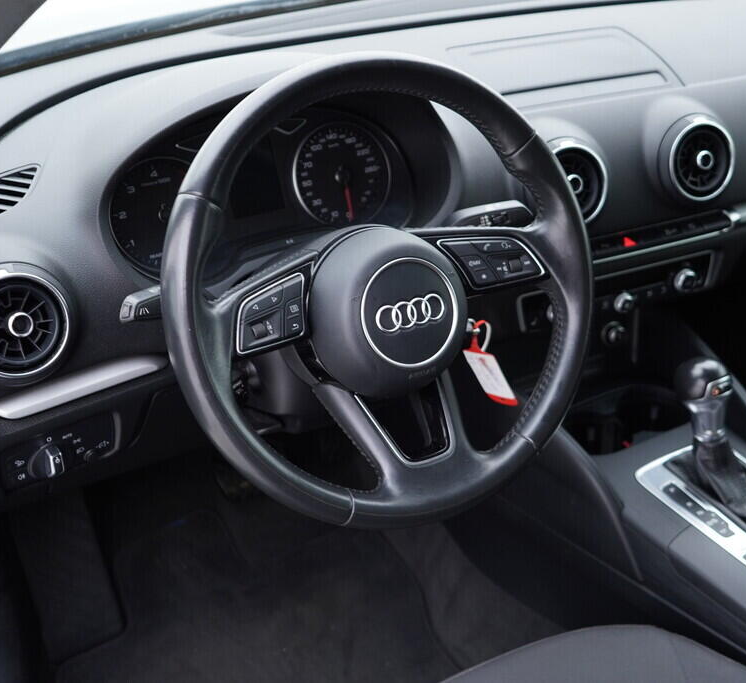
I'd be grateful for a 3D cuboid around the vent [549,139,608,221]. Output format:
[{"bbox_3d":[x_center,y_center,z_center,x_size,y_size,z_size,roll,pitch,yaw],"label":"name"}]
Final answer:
[{"bbox_3d":[0.197,-0.159,1.056,0.087,0.087,0.040,-12,14,-22],"label":"vent"}]

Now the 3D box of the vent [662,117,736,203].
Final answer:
[{"bbox_3d":[0.355,-0.199,1.130,0.087,0.087,0.040,-12,14,-22],"label":"vent"}]

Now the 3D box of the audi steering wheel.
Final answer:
[{"bbox_3d":[0.008,-0.039,0.823,0.370,0.370,0.090,-14,7,-24],"label":"audi steering wheel"}]

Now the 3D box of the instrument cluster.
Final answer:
[{"bbox_3d":[-0.099,-0.153,1.013,0.330,0.155,0.070,-14,10,-24],"label":"instrument cluster"}]

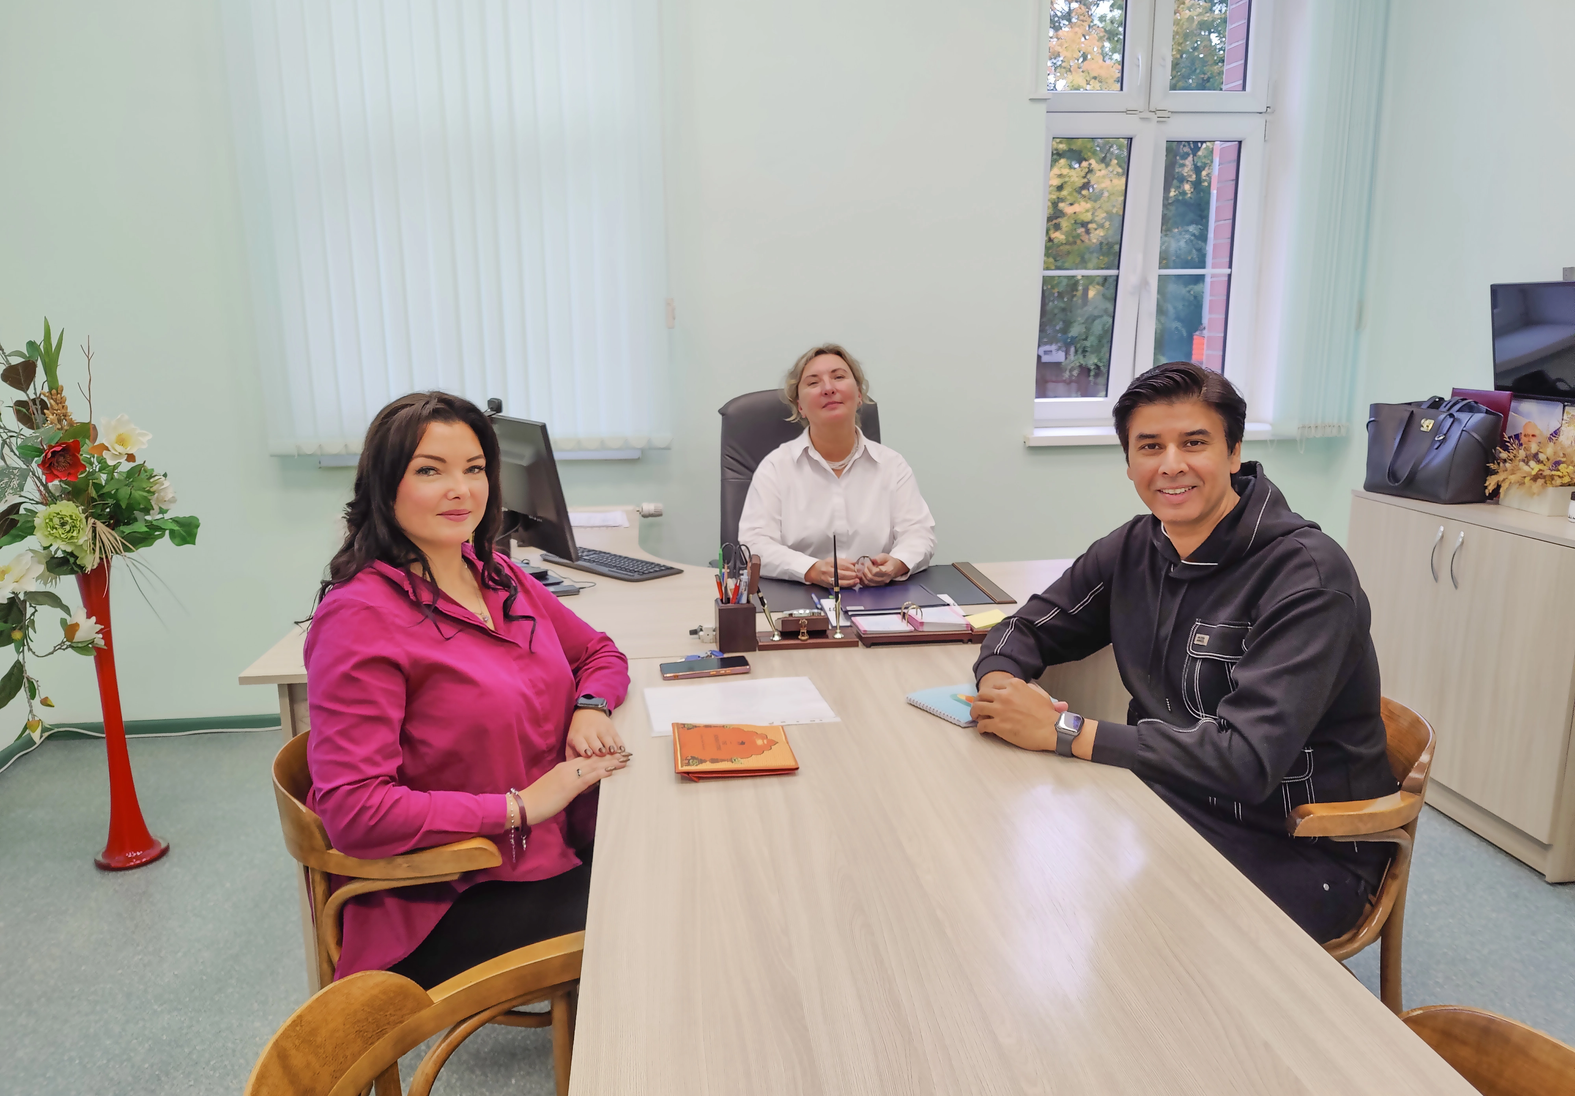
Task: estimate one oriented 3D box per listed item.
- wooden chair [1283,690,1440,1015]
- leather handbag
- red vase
[{"bbox_3d":[0.762,0.624,1.857,0.540,0.790,0.560,-3,12,-9],"label":"wooden chair"},{"bbox_3d":[1.974,-0.301,3.205,0.170,0.285,0.330,-4,12,-16],"label":"leather handbag"},{"bbox_3d":[-1.808,0.434,2.793,0.175,0.840,0.175,-2,12,-7],"label":"red vase"}]

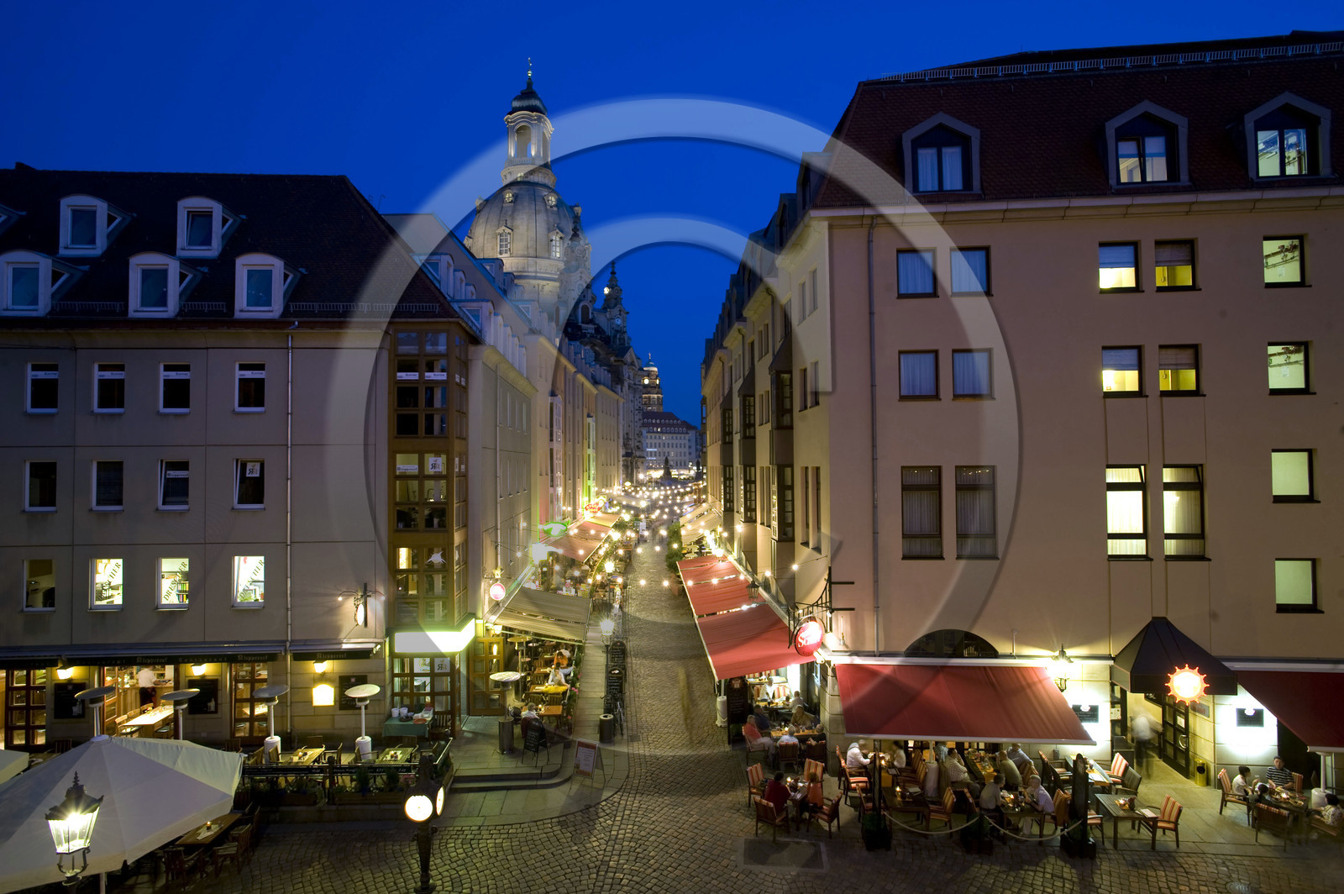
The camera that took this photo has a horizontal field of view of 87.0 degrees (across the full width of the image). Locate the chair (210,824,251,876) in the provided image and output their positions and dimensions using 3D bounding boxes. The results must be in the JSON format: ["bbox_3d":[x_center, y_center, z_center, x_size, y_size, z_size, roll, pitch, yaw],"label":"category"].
[{"bbox_3d":[-9.899,9.091,16.038,0.590,0.910,0.560,0,-2,-4],"label":"chair"}]

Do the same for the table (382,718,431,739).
[{"bbox_3d":[-7.610,8.311,20.604,1.300,0.740,0.650,0,-2,-3],"label":"table"}]

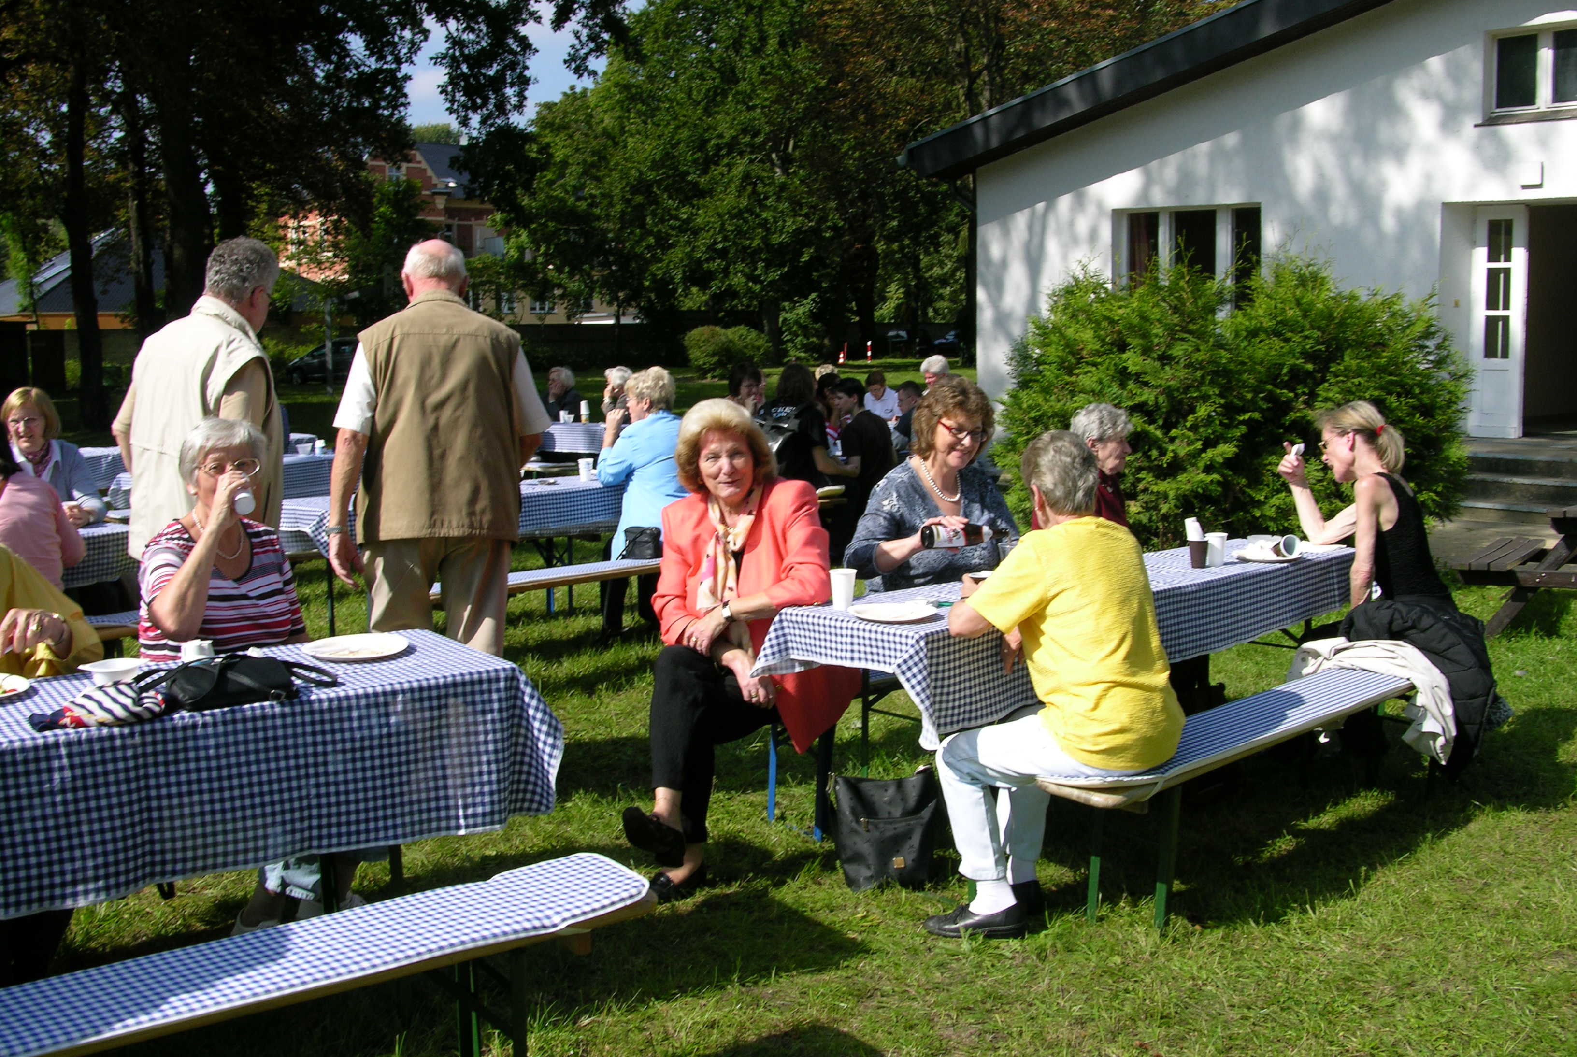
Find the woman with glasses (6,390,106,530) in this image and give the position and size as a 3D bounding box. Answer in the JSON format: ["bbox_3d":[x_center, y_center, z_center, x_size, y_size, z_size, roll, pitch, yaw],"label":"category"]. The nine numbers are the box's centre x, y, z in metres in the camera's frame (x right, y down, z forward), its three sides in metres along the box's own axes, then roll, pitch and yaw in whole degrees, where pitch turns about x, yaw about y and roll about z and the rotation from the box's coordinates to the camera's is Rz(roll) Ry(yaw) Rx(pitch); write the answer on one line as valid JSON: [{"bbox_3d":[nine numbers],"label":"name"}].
[{"bbox_3d":[-2.819,0.110,6.197,0.520,1.320,0.750,-5,8,-37],"label":"woman with glasses"}]

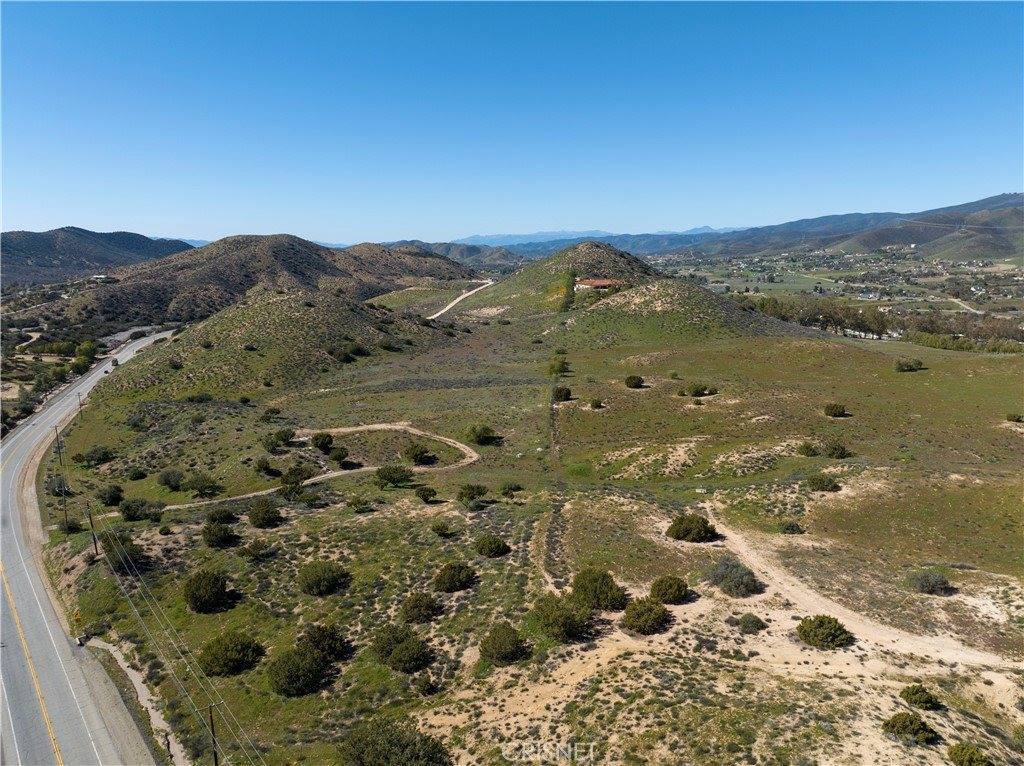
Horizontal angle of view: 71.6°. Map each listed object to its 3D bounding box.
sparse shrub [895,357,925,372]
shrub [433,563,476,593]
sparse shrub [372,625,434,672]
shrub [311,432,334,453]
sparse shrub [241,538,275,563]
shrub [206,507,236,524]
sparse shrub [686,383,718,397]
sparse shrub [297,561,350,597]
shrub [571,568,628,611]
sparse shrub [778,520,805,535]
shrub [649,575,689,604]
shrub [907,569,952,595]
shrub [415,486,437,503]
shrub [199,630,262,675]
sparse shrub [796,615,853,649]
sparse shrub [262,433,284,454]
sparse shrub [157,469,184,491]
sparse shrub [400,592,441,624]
[{"bbox_3d":[150.500,-7.350,268.180,9.540,5.080,8.580,6,12,29],"label":"sparse shrub"},{"bbox_3d":[-7.970,26.500,96.630,5.450,3.690,4.900,-1,11,-5],"label":"shrub"},{"bbox_3d":[-13.370,31.690,87.000,7.020,5.590,6.320,0,11,0],"label":"sparse shrub"},{"bbox_3d":[-49.700,15.300,185.530,5.840,4.910,5.250,0,11,0],"label":"shrub"},{"bbox_3d":[-45.190,29.230,125.730,5.470,3.070,4.920,-4,12,-21],"label":"sparse shrub"},{"bbox_3d":[-58.010,26.080,141.380,5.610,3.170,5.050,0,11,0],"label":"shrub"},{"bbox_3d":[55.870,1.990,208.590,9.120,3.820,6.840,3,11,15],"label":"sparse shrub"},{"bbox_3d":[-28.640,28.970,107.780,7.660,4.740,6.900,0,11,0],"label":"sparse shrub"},{"bbox_3d":[12.170,27.960,98.440,7.700,3.890,6.930,1,11,7],"label":"shrub"},{"bbox_3d":[45.820,23.690,116.070,4.090,1.910,3.680,4,12,22],"label":"sparse shrub"},{"bbox_3d":[20.400,26.910,92.330,5.010,3.480,4.510,3,11,13],"label":"shrub"},{"bbox_3d":[56.510,26.940,96.010,5.680,3.060,4.830,7,13,32],"label":"shrub"},{"bbox_3d":[-16.540,21.430,136.010,4.120,2.860,3.710,-1,11,-7],"label":"shrub"},{"bbox_3d":[-37.350,35.020,93.910,7.610,3.720,6.850,-5,12,-23],"label":"shrub"},{"bbox_3d":[38.970,30.330,88.180,6.750,3.800,6.080,0,11,0],"label":"sparse shrub"},{"bbox_3d":[-62.350,15.310,185.420,5.580,4.930,5.020,0,11,0],"label":"sparse shrub"},{"bbox_3d":[-71.050,20.340,147.580,5.410,4.660,4.870,-5,12,-26],"label":"sparse shrub"},{"bbox_3d":[-11.770,28.700,90.290,4.580,3.730,4.120,-2,11,-8],"label":"sparse shrub"}]

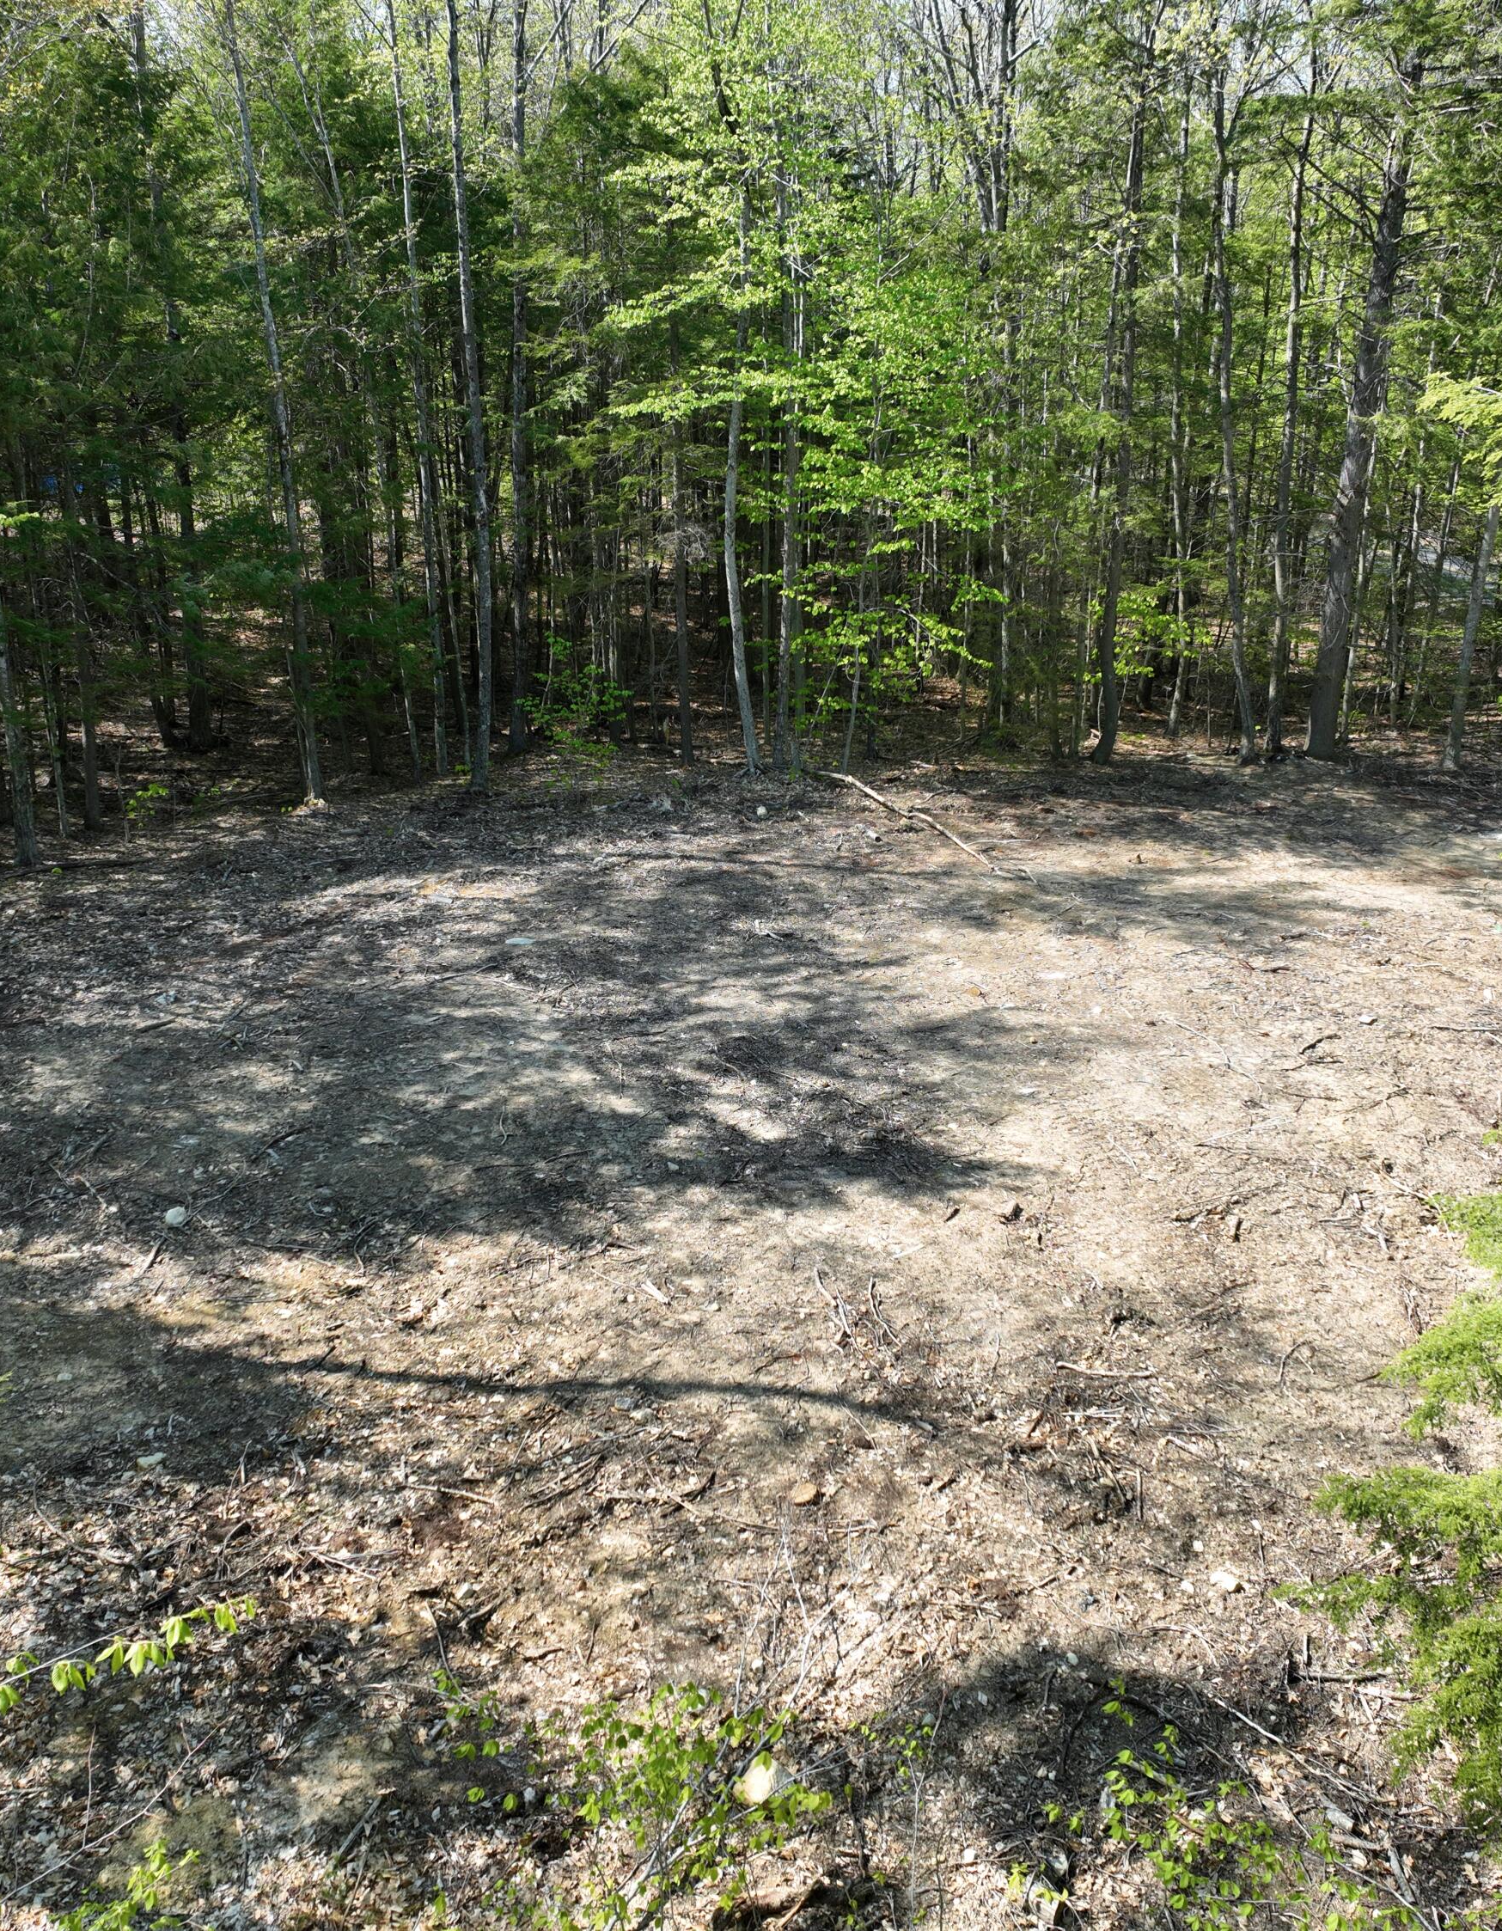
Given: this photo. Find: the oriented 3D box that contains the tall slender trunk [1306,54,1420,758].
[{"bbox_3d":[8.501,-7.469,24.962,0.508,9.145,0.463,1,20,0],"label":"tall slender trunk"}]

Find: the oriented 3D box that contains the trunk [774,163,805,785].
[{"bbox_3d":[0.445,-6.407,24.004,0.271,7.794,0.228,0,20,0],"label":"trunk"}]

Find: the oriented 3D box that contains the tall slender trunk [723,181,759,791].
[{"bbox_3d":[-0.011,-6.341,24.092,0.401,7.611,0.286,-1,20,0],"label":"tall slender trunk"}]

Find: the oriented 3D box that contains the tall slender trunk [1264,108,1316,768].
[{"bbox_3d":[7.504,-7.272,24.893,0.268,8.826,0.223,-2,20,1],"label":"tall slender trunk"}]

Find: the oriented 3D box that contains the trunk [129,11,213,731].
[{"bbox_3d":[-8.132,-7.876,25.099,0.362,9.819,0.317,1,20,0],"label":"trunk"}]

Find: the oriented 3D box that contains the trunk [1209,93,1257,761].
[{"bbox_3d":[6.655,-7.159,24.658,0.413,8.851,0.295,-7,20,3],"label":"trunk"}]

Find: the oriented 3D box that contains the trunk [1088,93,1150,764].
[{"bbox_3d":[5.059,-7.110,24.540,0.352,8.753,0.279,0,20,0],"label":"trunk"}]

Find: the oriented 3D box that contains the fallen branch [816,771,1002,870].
[{"bbox_3d":[1.962,-1.975,22.963,0.350,0.220,5.092,-8,21,-21],"label":"fallen branch"}]

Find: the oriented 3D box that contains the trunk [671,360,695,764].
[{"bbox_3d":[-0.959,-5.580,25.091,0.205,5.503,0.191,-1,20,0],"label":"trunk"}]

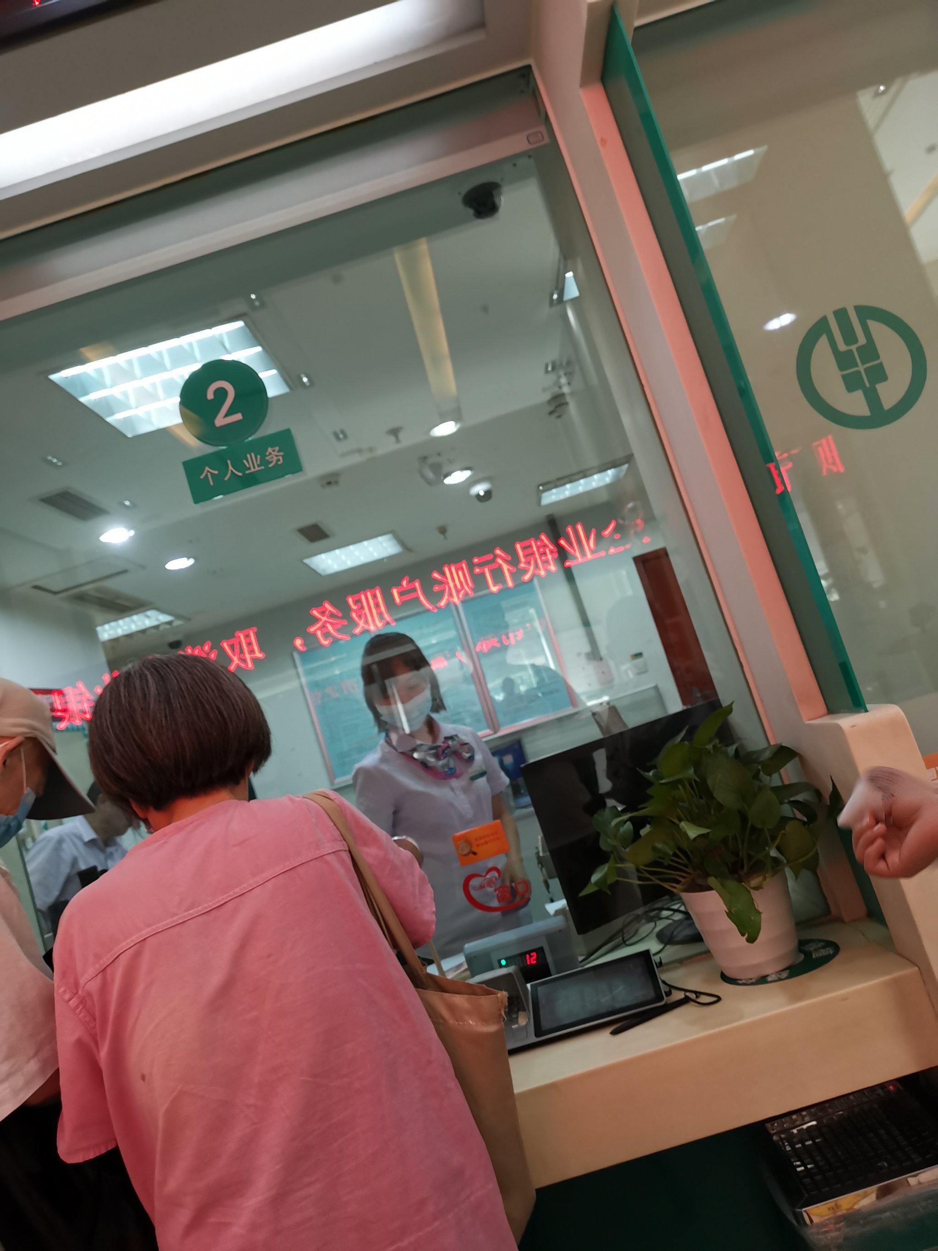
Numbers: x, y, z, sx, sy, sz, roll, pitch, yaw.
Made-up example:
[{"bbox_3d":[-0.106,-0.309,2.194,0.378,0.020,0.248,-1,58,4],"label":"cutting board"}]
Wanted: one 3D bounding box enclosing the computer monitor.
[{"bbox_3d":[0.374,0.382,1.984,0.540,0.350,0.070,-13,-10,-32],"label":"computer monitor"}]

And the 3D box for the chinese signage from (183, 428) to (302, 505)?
[{"bbox_3d":[-0.416,-0.293,1.800,0.208,0.084,0.010,-17,-7,1],"label":"chinese signage"}]

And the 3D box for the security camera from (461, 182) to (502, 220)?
[{"bbox_3d":[0.034,-1.094,2.519,0.110,0.080,0.110,-17,-7,1],"label":"security camera"}]

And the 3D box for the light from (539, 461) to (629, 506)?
[{"bbox_3d":[0.725,-0.930,6.279,0.600,0.060,0.600,-17,-7,1],"label":"light"}]

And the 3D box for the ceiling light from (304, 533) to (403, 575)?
[{"bbox_3d":[-0.740,-0.473,6.321,0.600,0.060,0.600,-17,-7,1],"label":"ceiling light"}]

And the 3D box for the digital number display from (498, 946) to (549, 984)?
[{"bbox_3d":[0.103,0.627,1.788,0.088,0.055,0.020,-17,-7,1],"label":"digital number display"}]

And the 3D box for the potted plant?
[{"bbox_3d":[0.382,0.347,1.512,0.420,0.410,0.350,-17,-7,1],"label":"potted plant"}]

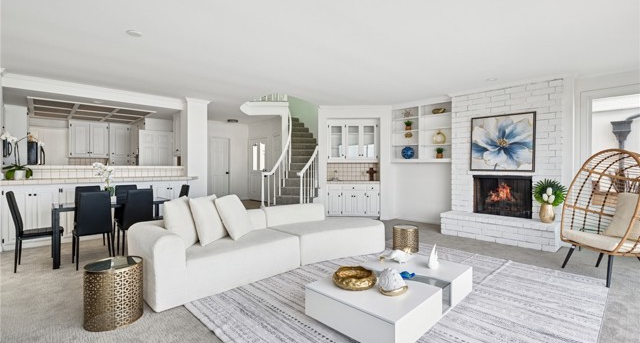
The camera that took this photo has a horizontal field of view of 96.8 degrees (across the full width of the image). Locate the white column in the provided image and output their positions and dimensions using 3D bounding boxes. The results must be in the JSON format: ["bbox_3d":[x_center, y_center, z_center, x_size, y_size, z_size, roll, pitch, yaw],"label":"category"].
[{"bbox_3d":[-2.801,-0.203,6.372,0.480,2.740,0.440,-1,1,-44],"label":"white column"}]

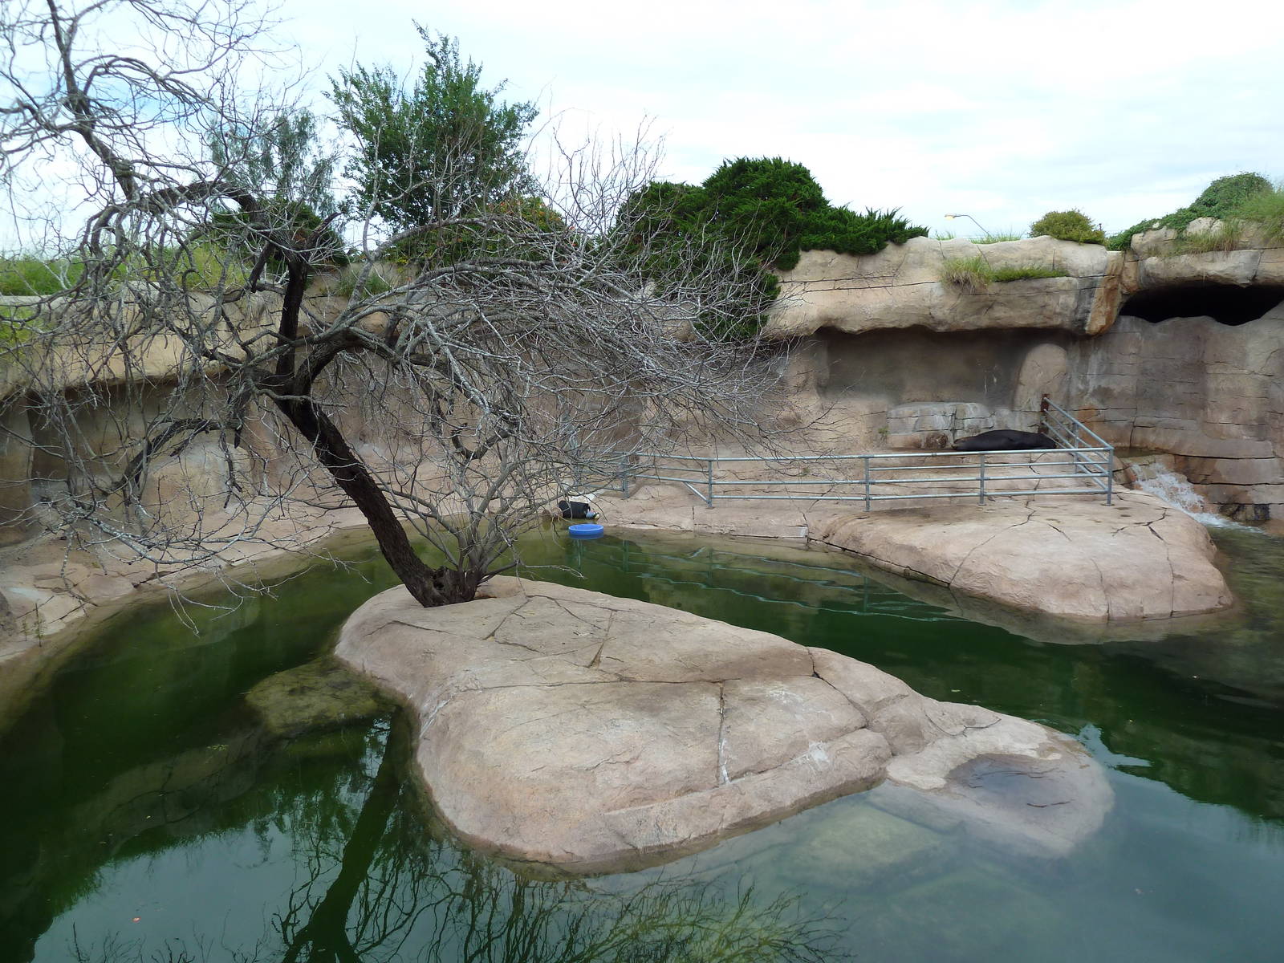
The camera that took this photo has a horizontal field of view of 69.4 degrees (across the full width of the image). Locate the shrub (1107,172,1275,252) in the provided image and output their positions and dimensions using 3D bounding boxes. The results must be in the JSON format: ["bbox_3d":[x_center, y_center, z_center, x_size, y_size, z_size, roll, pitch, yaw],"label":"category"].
[{"bbox_3d":[11.448,-5.635,19.400,3.300,1.550,1.800,-1,7,0],"label":"shrub"}]

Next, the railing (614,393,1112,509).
[{"bbox_3d":[3.710,-0.555,18.572,9.300,2.000,4.200,0,7,10],"label":"railing"}]

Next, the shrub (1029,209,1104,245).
[{"bbox_3d":[9.884,-5.900,21.600,1.650,0.850,1.350,-1,7,0],"label":"shrub"}]

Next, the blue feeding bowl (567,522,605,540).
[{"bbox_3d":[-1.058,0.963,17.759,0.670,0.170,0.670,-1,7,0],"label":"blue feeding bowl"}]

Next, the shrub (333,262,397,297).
[{"bbox_3d":[-6.438,-4.685,21.600,1.450,0.850,1.100,-1,7,0],"label":"shrub"}]

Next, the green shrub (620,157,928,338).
[{"bbox_3d":[3.158,-5.584,22.200,6.900,4.100,3.300,0,7,8],"label":"green shrub"}]

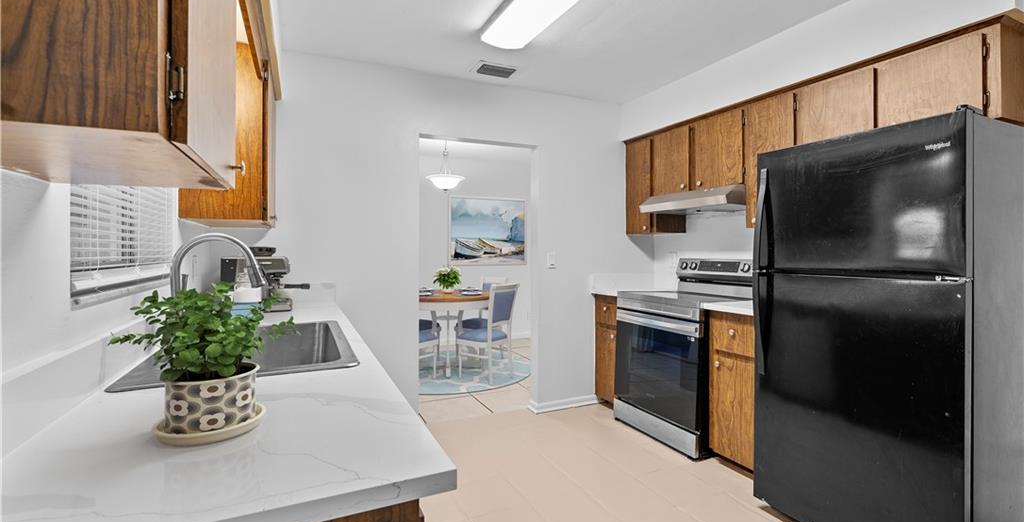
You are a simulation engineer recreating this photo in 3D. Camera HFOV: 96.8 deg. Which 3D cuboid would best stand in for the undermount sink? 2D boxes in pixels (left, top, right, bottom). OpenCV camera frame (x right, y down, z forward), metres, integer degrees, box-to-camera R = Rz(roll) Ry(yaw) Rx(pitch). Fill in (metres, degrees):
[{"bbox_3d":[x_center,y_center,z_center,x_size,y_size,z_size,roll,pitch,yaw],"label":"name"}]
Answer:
[{"bbox_3d":[-0.896,0.397,1.606,0.580,0.200,0.890,-1,2,-25],"label":"undermount sink"}]

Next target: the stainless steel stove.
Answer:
[{"bbox_3d":[1.207,0.577,3.099,0.700,1.175,0.760,-1,2,-25],"label":"stainless steel stove"}]

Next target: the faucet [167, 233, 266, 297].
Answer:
[{"bbox_3d":[-0.987,0.103,1.535,0.280,0.393,0.120,-1,2,-25],"label":"faucet"}]

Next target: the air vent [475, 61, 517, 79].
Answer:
[{"bbox_3d":[-0.107,-1.257,3.043,0.305,0.025,0.205,-1,2,-25],"label":"air vent"}]

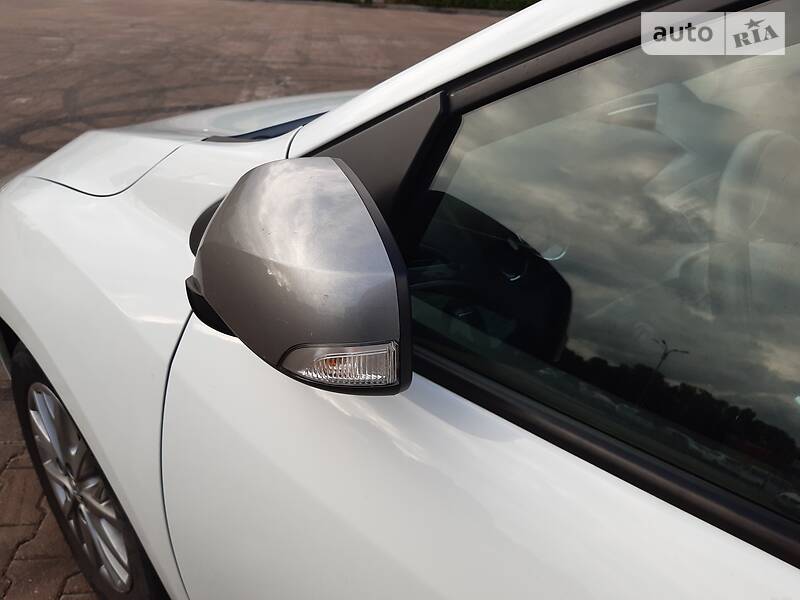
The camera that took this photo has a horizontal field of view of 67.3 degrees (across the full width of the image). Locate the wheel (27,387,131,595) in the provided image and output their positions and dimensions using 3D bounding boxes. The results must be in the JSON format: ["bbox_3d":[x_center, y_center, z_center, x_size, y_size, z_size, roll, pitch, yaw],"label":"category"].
[{"bbox_3d":[-0.571,0.341,1.235,0.435,0.435,0.185,26,34,35],"label":"wheel"}]

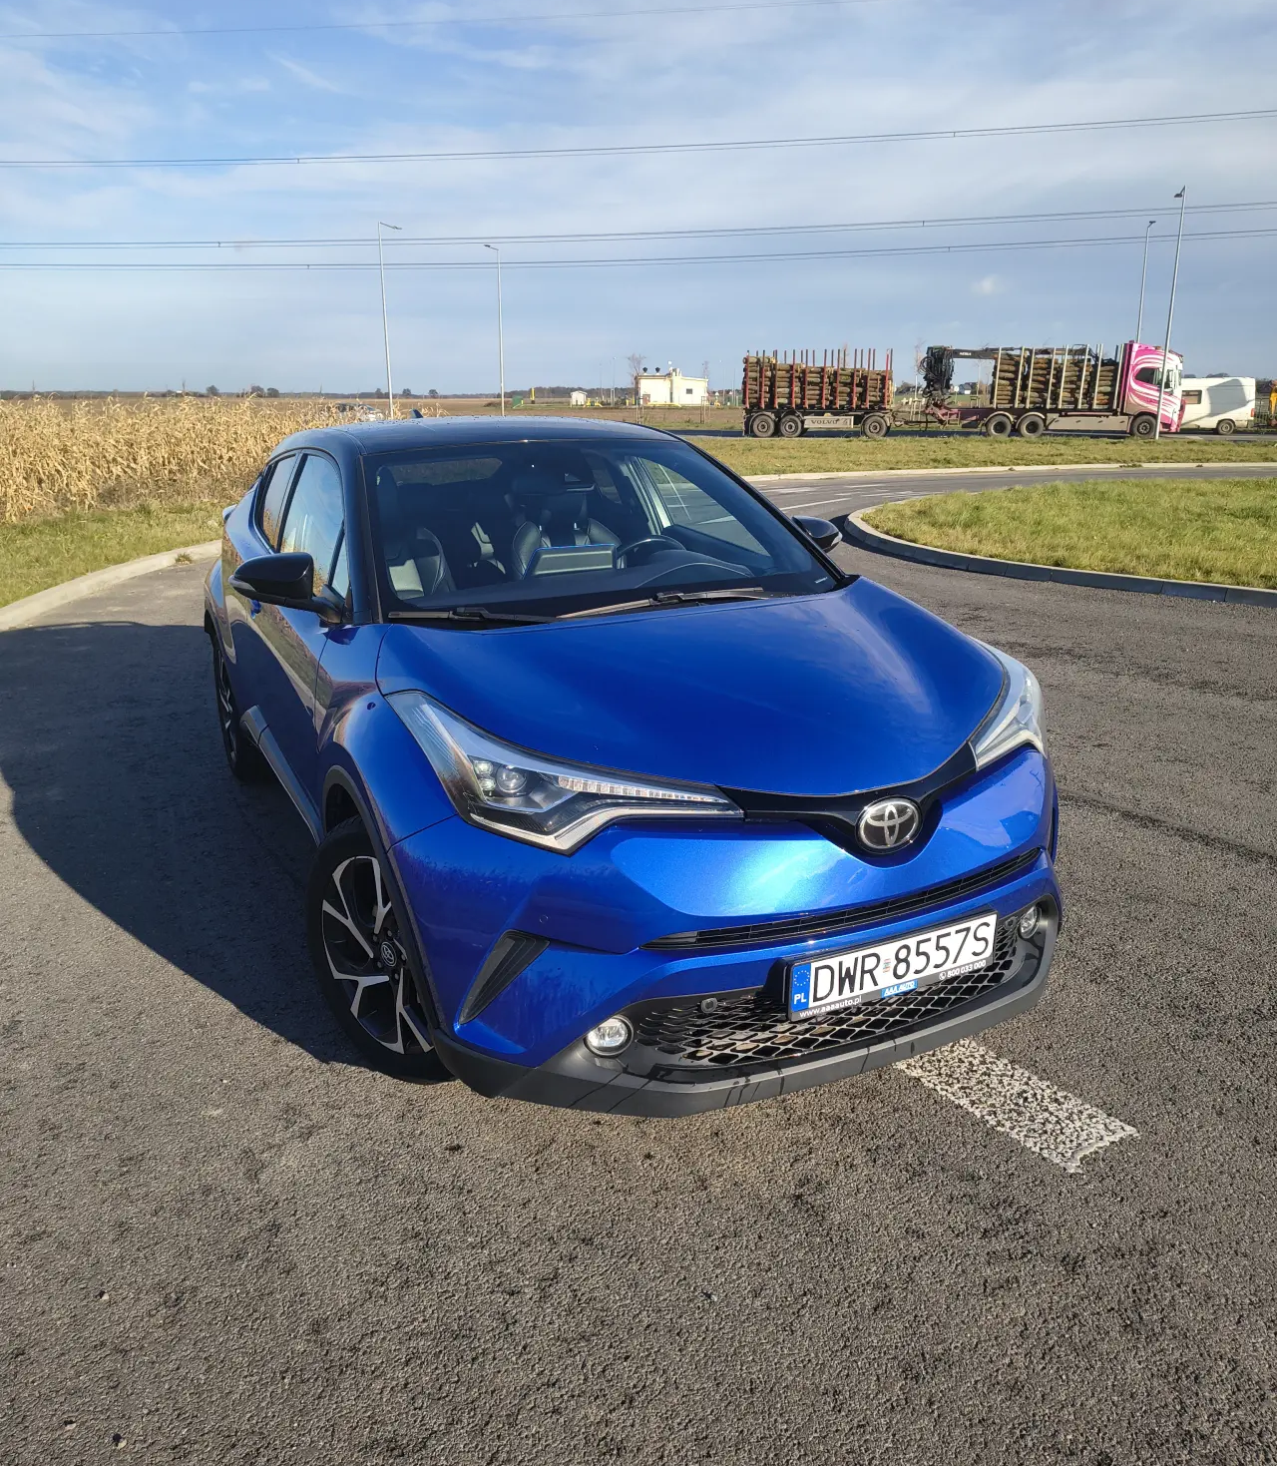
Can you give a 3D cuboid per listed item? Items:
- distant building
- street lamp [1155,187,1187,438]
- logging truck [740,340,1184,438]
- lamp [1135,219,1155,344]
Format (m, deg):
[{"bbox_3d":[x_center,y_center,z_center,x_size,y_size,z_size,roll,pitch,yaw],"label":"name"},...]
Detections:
[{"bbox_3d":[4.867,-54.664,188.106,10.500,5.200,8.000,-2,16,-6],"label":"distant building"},{"bbox_3d":[21.111,-16.533,47.129,0.350,9.400,2.000,4,17,15],"label":"street lamp"},{"bbox_3d":[14.157,-15.123,52.275,18.710,3.900,2.600,4,17,14],"label":"logging truck"},{"bbox_3d":[24.045,-19.290,56.645,0.350,9.400,2.000,4,17,15],"label":"lamp"}]

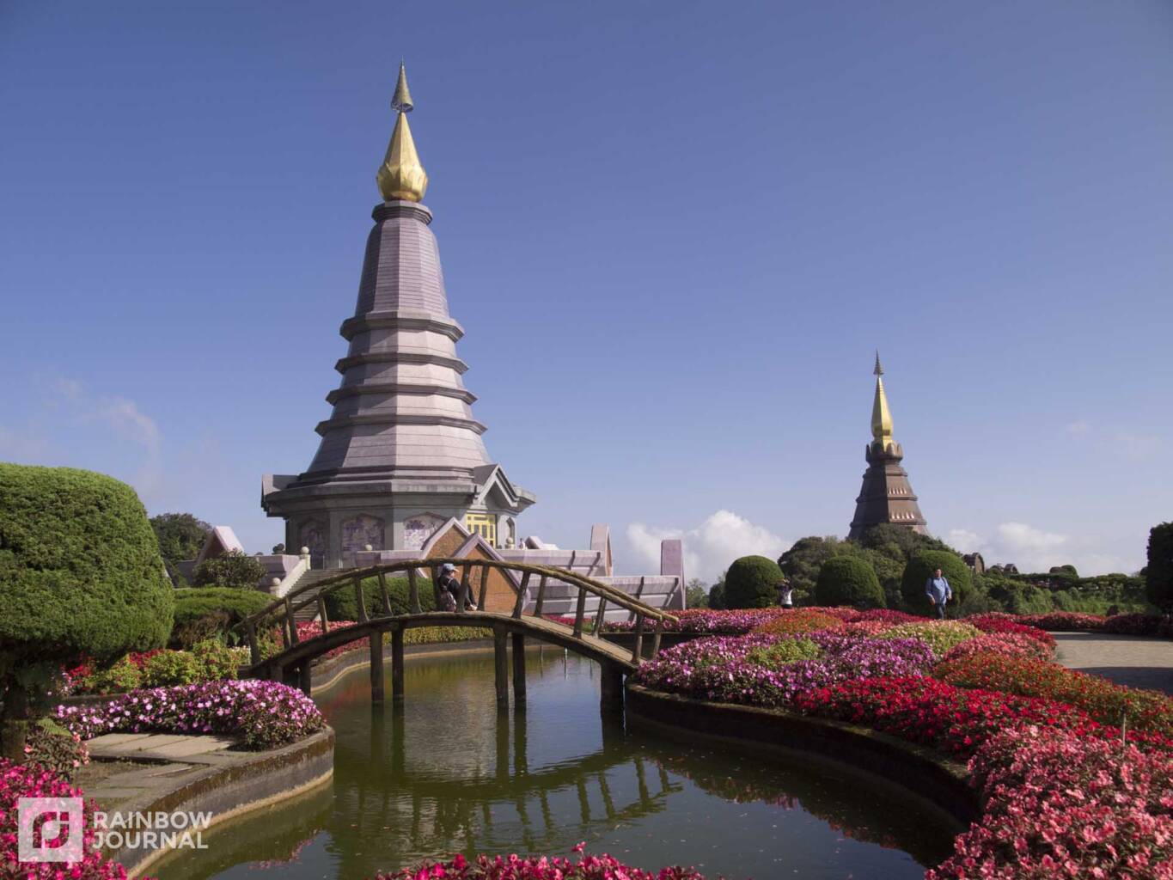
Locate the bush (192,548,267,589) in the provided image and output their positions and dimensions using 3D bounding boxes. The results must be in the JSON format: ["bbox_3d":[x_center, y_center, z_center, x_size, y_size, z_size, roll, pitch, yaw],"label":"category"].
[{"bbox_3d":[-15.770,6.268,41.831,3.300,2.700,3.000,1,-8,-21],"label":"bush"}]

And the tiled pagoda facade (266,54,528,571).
[{"bbox_3d":[-15.700,-11.201,80.712,23.000,44.500,23.000,-6,-9,34],"label":"tiled pagoda facade"}]

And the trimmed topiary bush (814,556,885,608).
[{"bbox_3d":[8.910,4.988,31.872,2.300,2.050,2.300,-3,-7,15],"label":"trimmed topiary bush"}]

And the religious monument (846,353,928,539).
[{"bbox_3d":[71.405,3.438,227.930,23.000,49.000,23.000,-4,-8,17],"label":"religious monument"}]

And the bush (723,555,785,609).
[{"bbox_3d":[6.018,5.196,33.868,2.250,2.100,2.250,-3,-7,10],"label":"bush"}]

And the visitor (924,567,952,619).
[{"bbox_3d":[8.822,4.024,23.592,0.620,1.720,0.420,-3,-7,11],"label":"visitor"}]

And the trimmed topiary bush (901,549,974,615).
[{"bbox_3d":[11.079,4.558,29.865,2.250,2.150,2.250,-4,-8,20],"label":"trimmed topiary bush"}]

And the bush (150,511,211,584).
[{"bbox_3d":[-31.614,9.330,73.530,6.000,7.500,6.000,2,-8,-23],"label":"bush"}]

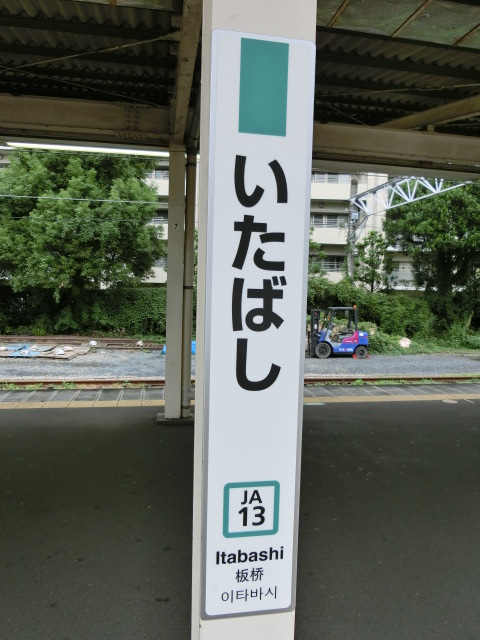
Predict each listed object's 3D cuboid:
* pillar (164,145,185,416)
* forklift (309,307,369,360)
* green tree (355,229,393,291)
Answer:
[{"bbox_3d":[-0.742,-0.397,5.289,0.183,3.050,0.190,1,4,-10],"label":"pillar"},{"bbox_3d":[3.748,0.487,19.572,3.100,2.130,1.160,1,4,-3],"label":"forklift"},{"bbox_3d":[7.660,-3.152,26.654,2.200,4.200,2.200,1,4,-10],"label":"green tree"}]

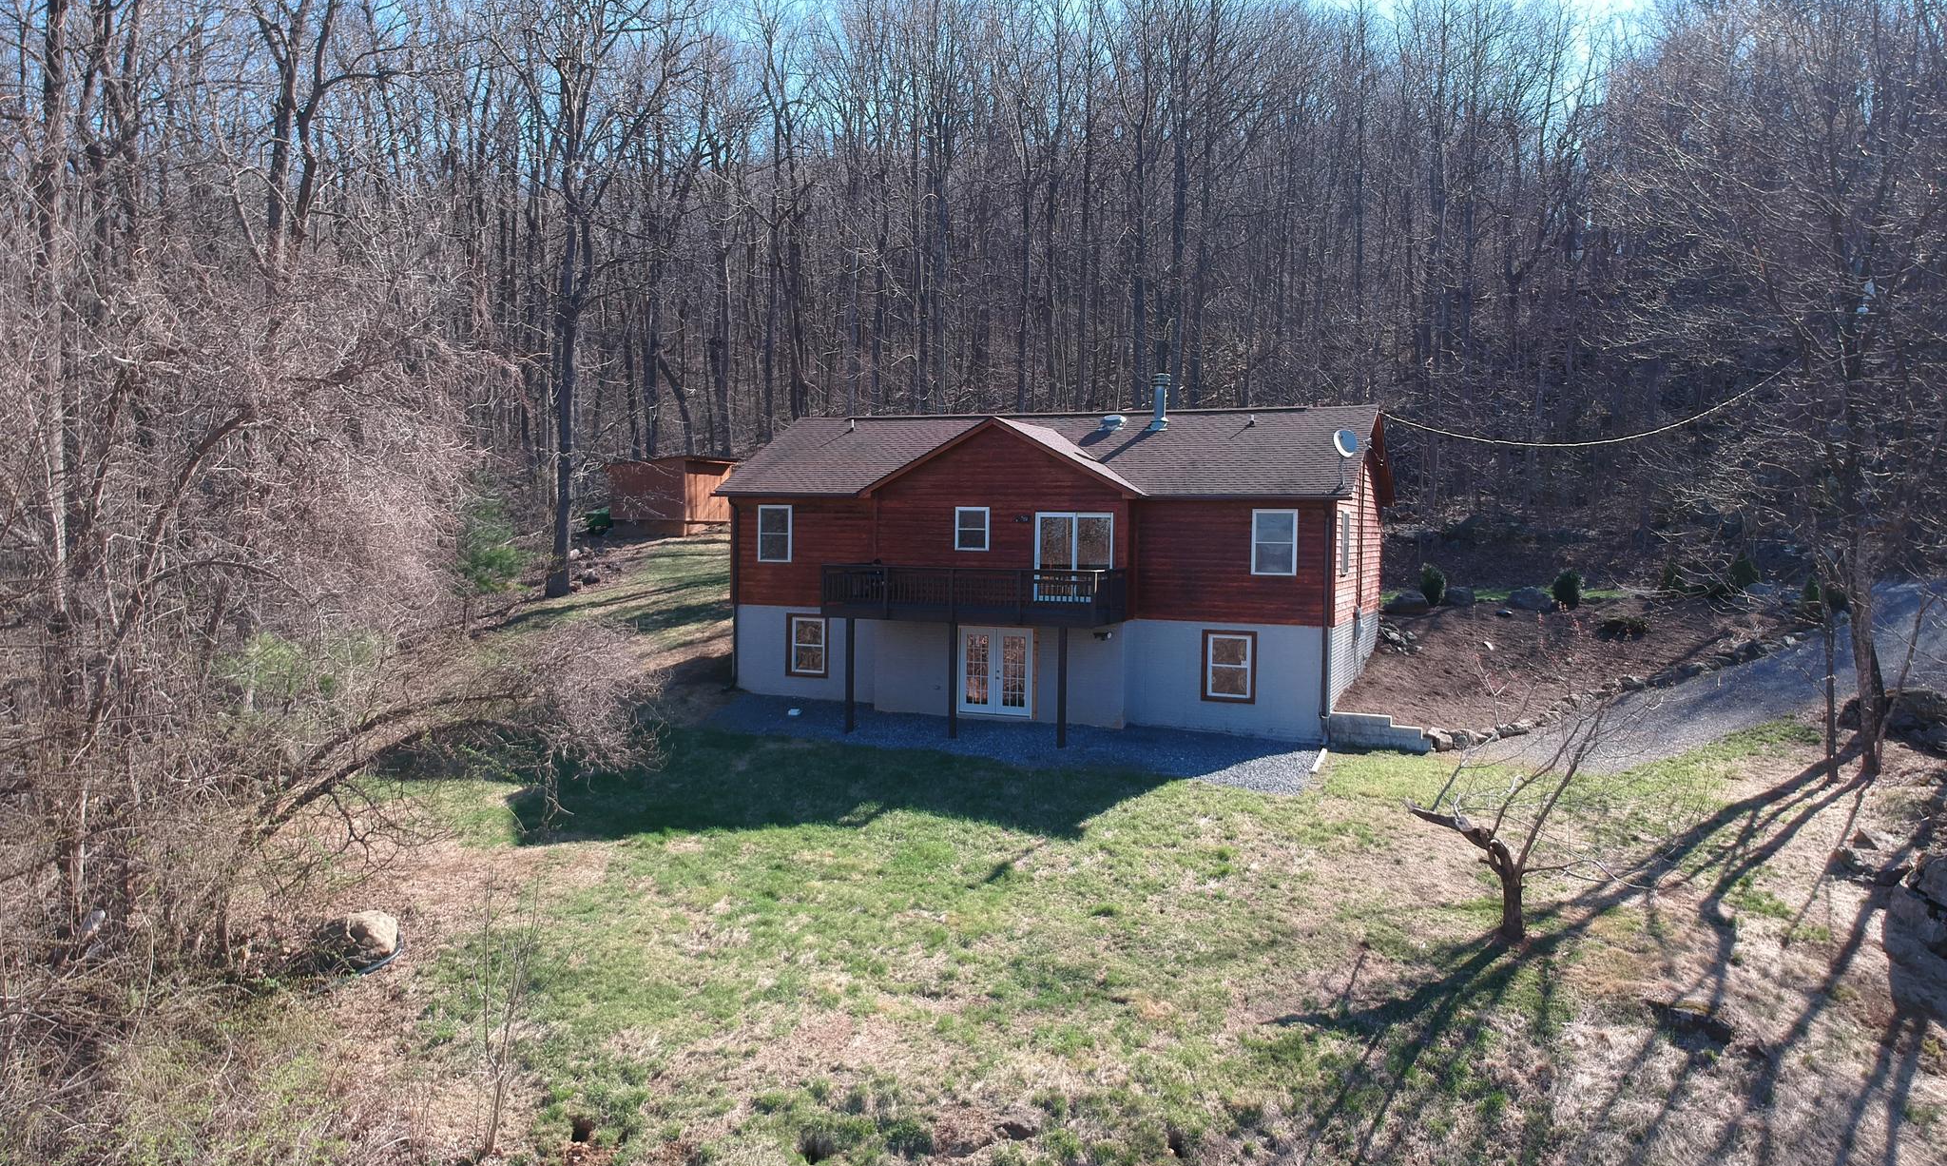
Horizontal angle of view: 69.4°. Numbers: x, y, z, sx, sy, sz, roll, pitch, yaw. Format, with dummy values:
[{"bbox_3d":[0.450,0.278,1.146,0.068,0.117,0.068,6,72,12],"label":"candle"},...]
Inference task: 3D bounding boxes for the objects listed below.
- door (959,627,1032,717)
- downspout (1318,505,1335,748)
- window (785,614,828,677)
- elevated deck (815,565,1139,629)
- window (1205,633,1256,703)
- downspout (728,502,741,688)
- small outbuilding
[{"bbox_3d":[0.515,2.058,32.490,1.840,2.120,0.130,2,3,22],"label":"door"},{"bbox_3d":[7.576,0.916,30.138,0.120,5.210,0.360,2,3,22],"label":"downspout"},{"bbox_3d":[-4.198,1.566,35.233,1.170,1.575,0.120,2,3,22],"label":"window"},{"bbox_3d":[-0.001,0.212,31.413,6.430,1.170,2.220,2,3,22],"label":"elevated deck"},{"bbox_3d":[5.672,1.853,31.149,1.160,1.585,0.120,2,3,22],"label":"window"},{"bbox_3d":[-6.077,0.313,35.770,0.120,4.810,0.380,2,3,22],"label":"downspout"},{"bbox_3d":[-11.755,-3.386,55.310,3.700,3.050,3.900,2,3,22],"label":"small outbuilding"}]

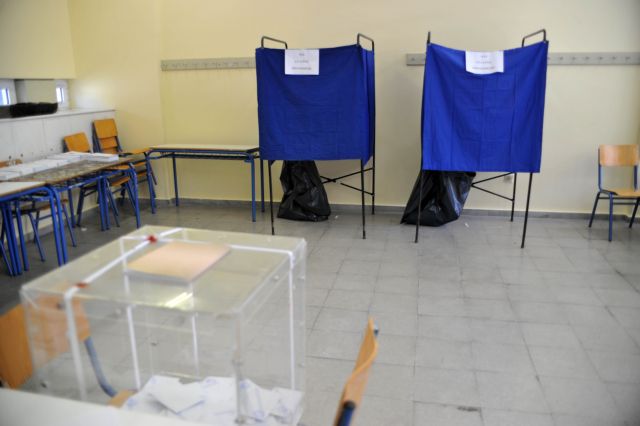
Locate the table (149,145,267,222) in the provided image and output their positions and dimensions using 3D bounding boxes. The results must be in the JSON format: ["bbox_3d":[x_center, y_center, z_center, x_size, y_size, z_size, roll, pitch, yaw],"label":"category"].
[{"bbox_3d":[-1.298,-0.358,5.668,1.240,0.750,0.470,3,16,17],"label":"table"}]

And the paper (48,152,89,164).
[{"bbox_3d":[-2.544,-0.558,5.085,0.360,0.050,0.230,6,17,25],"label":"paper"}]

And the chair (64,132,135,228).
[{"bbox_3d":[-2.363,-0.364,5.401,0.530,0.930,0.420,0,15,4],"label":"chair"}]

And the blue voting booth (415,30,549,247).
[{"bbox_3d":[1.403,-0.691,4.623,0.950,1.810,0.890,1,15,10],"label":"blue voting booth"}]

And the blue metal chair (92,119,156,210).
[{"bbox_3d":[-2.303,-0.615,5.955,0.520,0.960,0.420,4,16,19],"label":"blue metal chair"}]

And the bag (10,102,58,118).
[{"bbox_3d":[-3.257,-1.195,5.699,0.260,0.150,0.580,2,15,12],"label":"bag"}]

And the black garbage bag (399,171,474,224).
[{"bbox_3d":[1.194,-0.251,5.088,0.670,0.720,0.420,2,15,12],"label":"black garbage bag"}]

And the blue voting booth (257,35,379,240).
[{"bbox_3d":[0.040,-0.771,4.986,0.925,1.830,0.890,2,15,12],"label":"blue voting booth"}]

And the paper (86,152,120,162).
[{"bbox_3d":[-2.197,-0.560,5.059,0.300,0.045,0.210,6,17,25],"label":"paper"}]

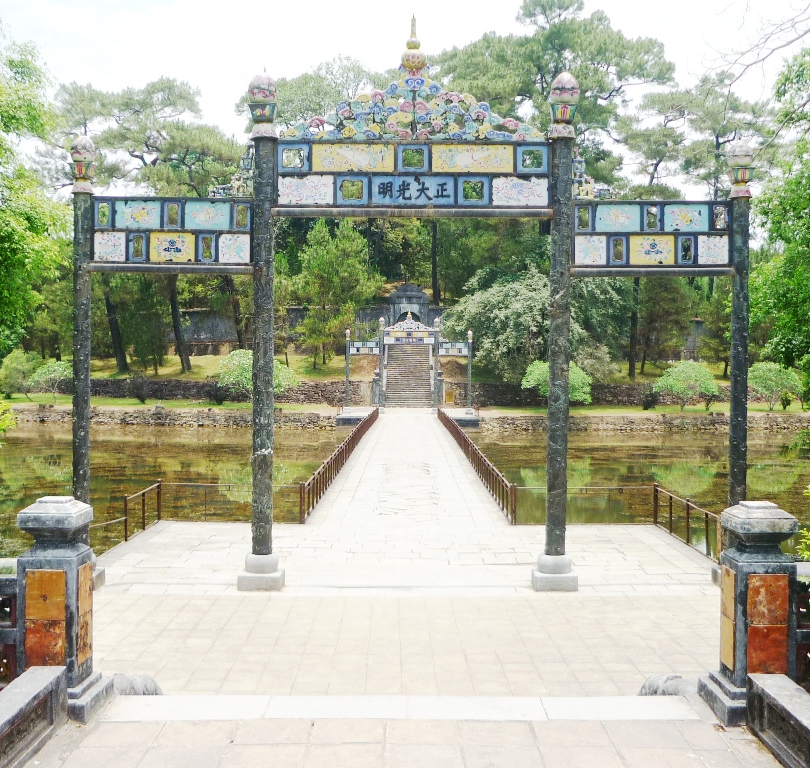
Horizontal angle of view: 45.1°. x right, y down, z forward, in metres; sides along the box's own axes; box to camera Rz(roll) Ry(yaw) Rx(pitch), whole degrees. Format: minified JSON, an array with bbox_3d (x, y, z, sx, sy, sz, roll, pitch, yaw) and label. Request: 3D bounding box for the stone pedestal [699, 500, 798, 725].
[{"bbox_3d":[1.641,1.047,4.590,0.380,0.990,0.380,0,1,0],"label":"stone pedestal"}]

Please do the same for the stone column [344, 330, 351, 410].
[{"bbox_3d":[-3.917,-0.940,66.500,0.540,5.700,0.540,0,1,0],"label":"stone column"}]

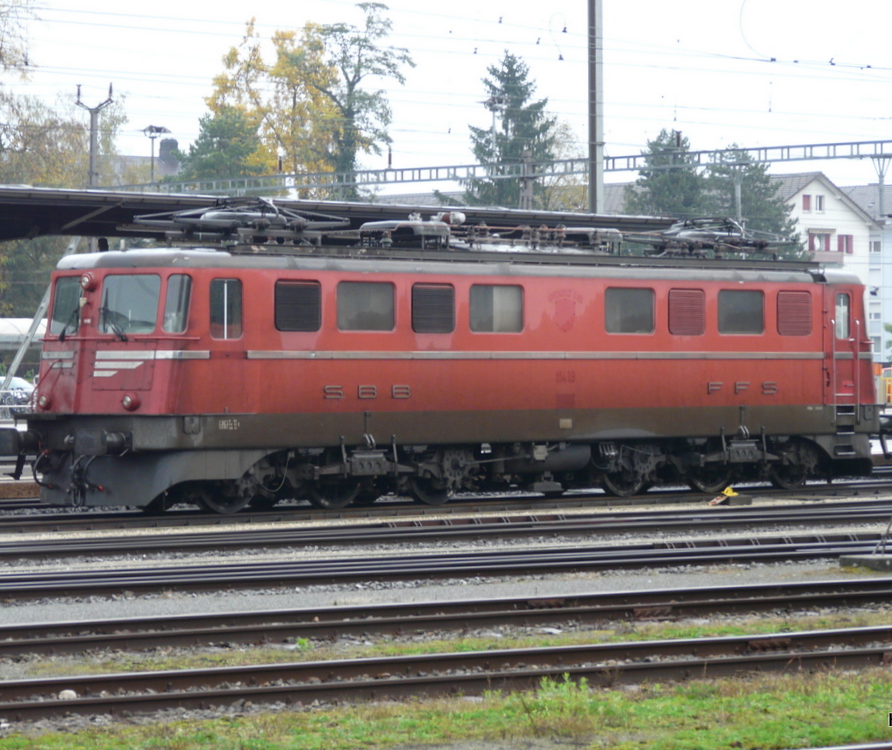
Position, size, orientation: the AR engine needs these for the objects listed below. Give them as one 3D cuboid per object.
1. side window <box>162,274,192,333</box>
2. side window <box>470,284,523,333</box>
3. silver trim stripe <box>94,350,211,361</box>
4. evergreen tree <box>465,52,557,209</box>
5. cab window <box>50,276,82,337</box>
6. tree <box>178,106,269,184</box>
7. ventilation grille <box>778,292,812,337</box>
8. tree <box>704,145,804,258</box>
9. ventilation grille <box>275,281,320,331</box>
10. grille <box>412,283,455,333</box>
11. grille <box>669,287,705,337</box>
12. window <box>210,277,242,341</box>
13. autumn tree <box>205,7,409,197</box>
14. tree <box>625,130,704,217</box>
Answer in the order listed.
[{"bbox_3d":[-3.773,-0.994,48.835,0.430,0.840,0.060,0,-7,-10],"label":"side window"},{"bbox_3d":[0.771,-1.009,53.157,0.060,0.764,1.214,0,0,44],"label":"side window"},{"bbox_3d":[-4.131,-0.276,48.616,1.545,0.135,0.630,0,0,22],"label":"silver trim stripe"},{"bbox_3d":[3.126,-6.715,168.000,5.300,17.829,5.300,0,0,0],"label":"evergreen tree"},{"bbox_3d":[-5.467,-0.985,49.893,0.060,0.850,0.900,8,-5,-33],"label":"cab window"},{"bbox_3d":[-9.348,-4.836,145.000,5.200,12.873,5.200,0,0,0],"label":"tree"},{"bbox_3d":[5.856,-1.032,58.346,0.060,0.764,0.929,0,0,44],"label":"ventilation grille"},{"bbox_3d":[17.798,-5.549,200.000,6.400,15.498,6.400,0,0,0],"label":"tree"},{"bbox_3d":[-2.151,-0.997,50.176,0.060,0.764,0.929,0,0,44],"label":"ventilation grille"},{"bbox_3d":[-0.200,-1.005,52.167,0.060,0.764,0.929,0,0,44],"label":"grille"},{"bbox_3d":[3.905,-1.023,56.355,0.060,0.764,0.929,0,0,44],"label":"grille"},{"bbox_3d":[-3.103,-0.922,48.861,0.070,0.870,0.600,0,0,44],"label":"window"},{"bbox_3d":[-6.254,-7.473,160.000,9.400,19.346,8.600,0,0,0],"label":"autumn tree"},{"bbox_3d":[12.708,-5.911,198.000,6.000,16.222,6.000,0,0,0],"label":"tree"}]

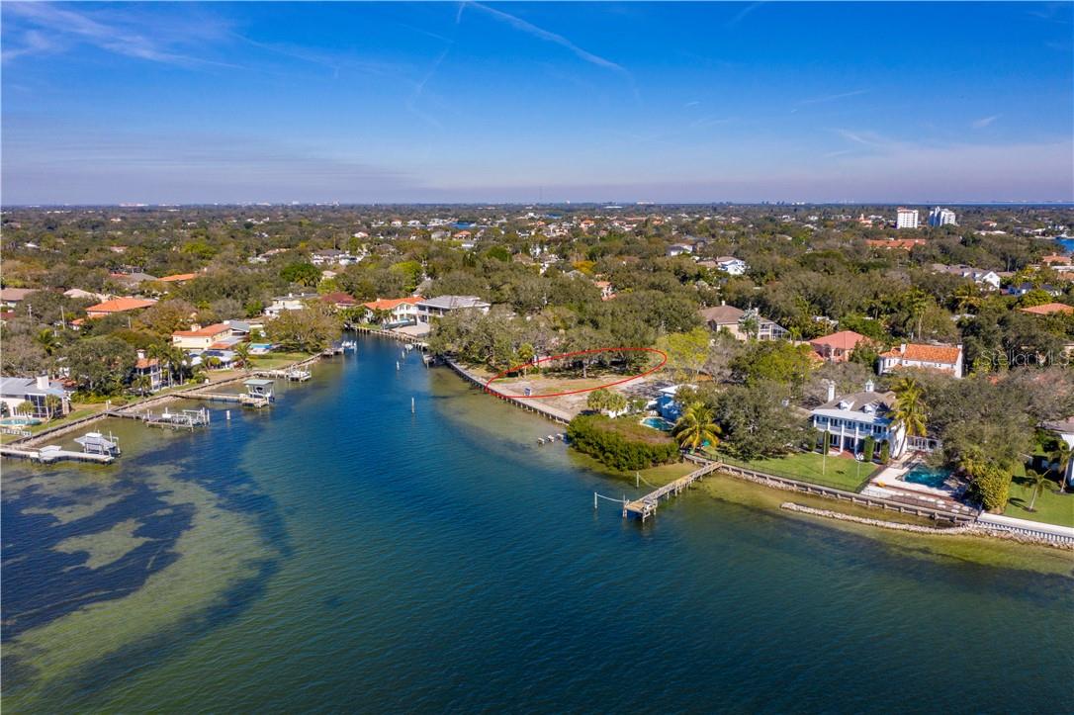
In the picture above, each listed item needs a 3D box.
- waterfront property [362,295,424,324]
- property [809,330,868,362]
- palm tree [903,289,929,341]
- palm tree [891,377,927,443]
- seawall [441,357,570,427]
[{"bbox_3d":[-54.768,-18.093,307.040,12.000,9.200,21.000,10,15,43],"label":"waterfront property"},{"bbox_3d":[85.200,-2.828,231.790,13.000,8.800,14.200,-4,11,-22],"label":"property"},{"bbox_3d":[116.306,-12.375,253.114,6.800,17.200,6.800,4,11,20],"label":"palm tree"},{"bbox_3d":[63.409,10.424,143.528,6.800,13.500,6.800,4,11,20],"label":"palm tree"},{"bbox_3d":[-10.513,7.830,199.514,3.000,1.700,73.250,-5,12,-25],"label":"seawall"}]

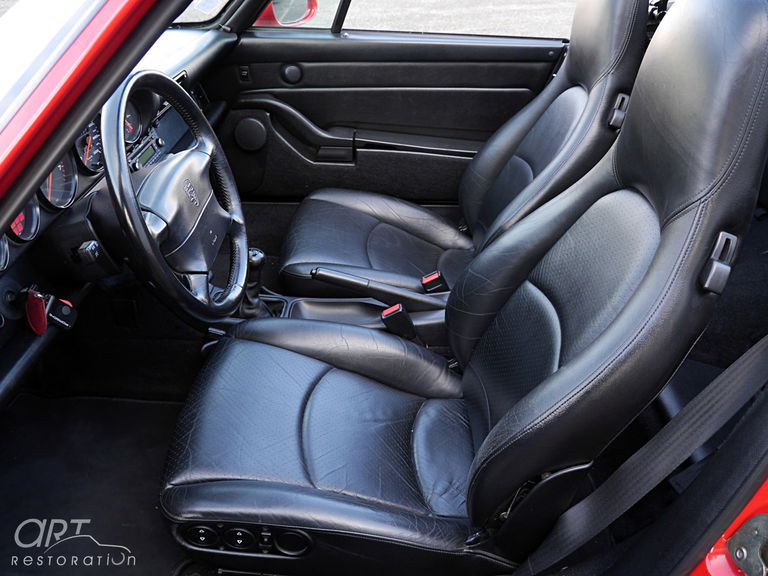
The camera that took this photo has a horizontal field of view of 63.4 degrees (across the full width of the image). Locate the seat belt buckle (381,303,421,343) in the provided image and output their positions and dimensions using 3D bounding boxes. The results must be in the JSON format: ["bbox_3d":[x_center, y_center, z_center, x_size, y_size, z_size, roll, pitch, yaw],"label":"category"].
[{"bbox_3d":[0.041,0.076,1.375,0.047,0.075,0.025,-31,26,19],"label":"seat belt buckle"}]

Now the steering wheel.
[{"bbox_3d":[-0.325,-0.129,0.947,0.110,0.380,0.380,-14,31,9],"label":"steering wheel"}]

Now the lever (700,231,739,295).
[{"bbox_3d":[0.437,-0.033,0.809,0.030,0.080,0.027,14,4,-19],"label":"lever"}]

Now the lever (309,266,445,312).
[{"bbox_3d":[-0.001,0.018,1.446,0.350,0.050,0.038,14,31,-7],"label":"lever"}]

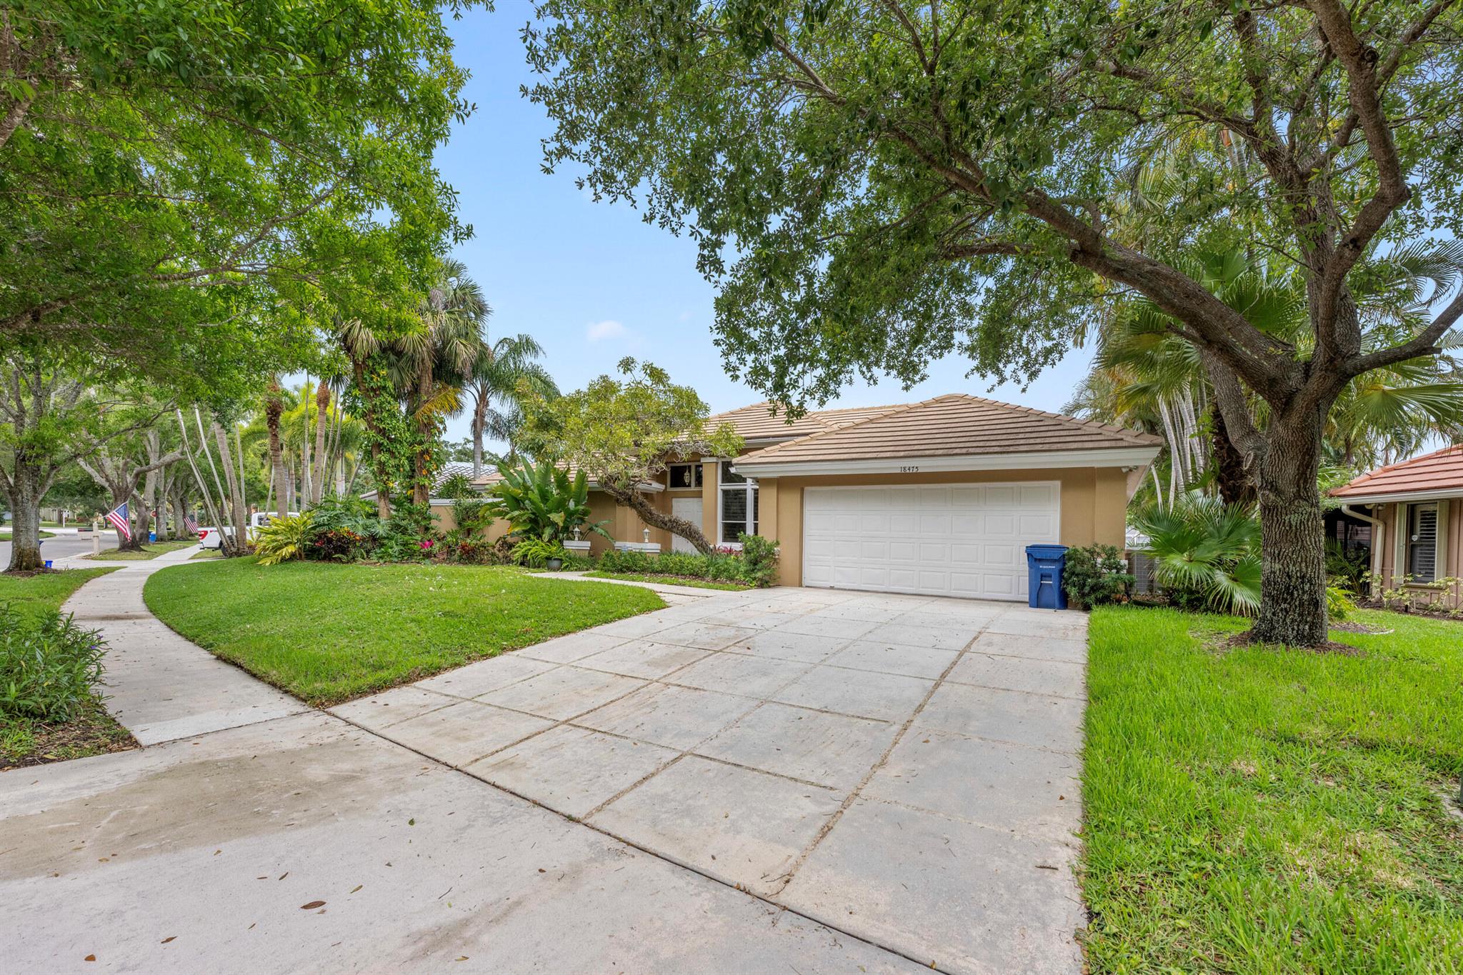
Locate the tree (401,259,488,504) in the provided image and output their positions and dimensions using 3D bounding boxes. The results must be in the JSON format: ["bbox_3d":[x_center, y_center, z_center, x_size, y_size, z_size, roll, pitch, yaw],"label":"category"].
[{"bbox_3d":[-10.553,-2.843,20.800,3.200,10.300,3.100,2,-3,-27],"label":"tree"}]

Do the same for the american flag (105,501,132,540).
[{"bbox_3d":[-28.593,1.598,26.500,0.350,1.800,0.850,-2,-4,43],"label":"american flag"}]

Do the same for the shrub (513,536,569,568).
[{"bbox_3d":[-5.620,1.923,16.700,1.500,0.950,1.300,1,-3,-18],"label":"shrub"}]

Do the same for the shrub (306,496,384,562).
[{"bbox_3d":[-13.759,1.482,20.200,2.300,2.300,2.000,2,-3,-34],"label":"shrub"}]

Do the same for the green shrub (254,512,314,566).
[{"bbox_3d":[-15.103,1.756,19.200,1.600,1.800,1.500,2,-3,-38],"label":"green shrub"}]

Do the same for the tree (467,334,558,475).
[{"bbox_3d":[-9.965,-2.050,25.500,4.500,9.500,4.400,1,-3,-21],"label":"tree"}]

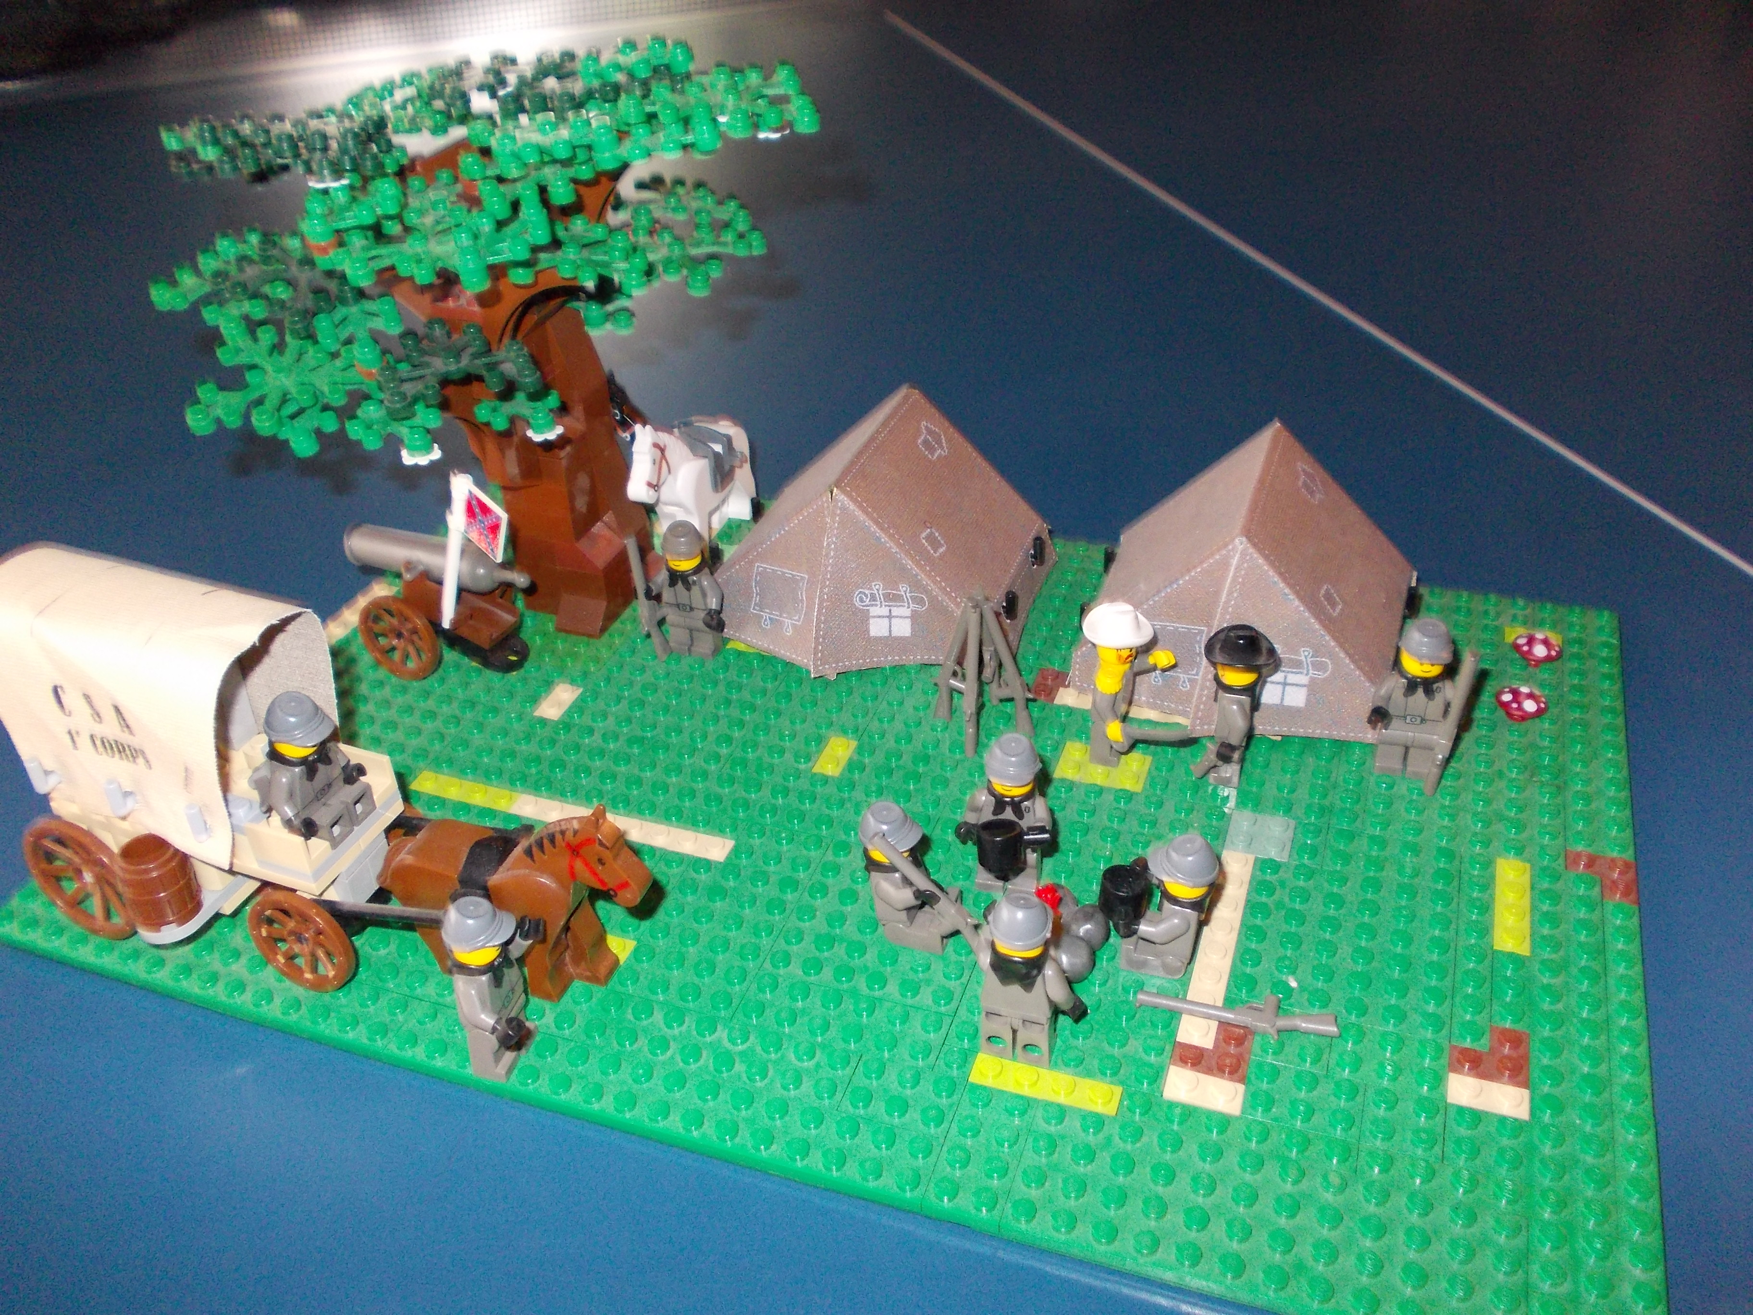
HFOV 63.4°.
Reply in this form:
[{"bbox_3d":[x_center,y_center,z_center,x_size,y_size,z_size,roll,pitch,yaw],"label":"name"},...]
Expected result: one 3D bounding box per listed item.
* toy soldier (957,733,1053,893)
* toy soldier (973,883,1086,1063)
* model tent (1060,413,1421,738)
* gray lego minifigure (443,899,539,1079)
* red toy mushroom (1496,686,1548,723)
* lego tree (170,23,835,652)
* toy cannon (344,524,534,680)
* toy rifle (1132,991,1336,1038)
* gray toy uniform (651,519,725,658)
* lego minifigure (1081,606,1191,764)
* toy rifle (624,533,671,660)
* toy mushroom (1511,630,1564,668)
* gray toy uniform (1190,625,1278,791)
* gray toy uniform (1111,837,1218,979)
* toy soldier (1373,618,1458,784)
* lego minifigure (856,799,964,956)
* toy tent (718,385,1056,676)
[{"bbox_3d":[0.031,0.039,0.339,0.025,0.045,0.018,9,37,18],"label":"toy soldier"},{"bbox_3d":[0.033,0.065,0.298,0.025,0.045,0.018,9,37,18],"label":"toy soldier"},{"bbox_3d":[0.107,-0.024,0.411,0.092,0.058,0.088,10,37,19],"label":"model tent"},{"bbox_3d":[-0.081,0.070,0.305,0.019,0.045,0.025,9,37,18],"label":"gray lego minifigure"},{"bbox_3d":[0.178,0.013,0.392,0.014,0.007,0.014,9,37,18],"label":"red toy mushroom"},{"bbox_3d":[-0.102,-0.089,0.426,0.192,0.168,0.145,9,37,18],"label":"lego tree"},{"bbox_3d":[-0.134,-0.020,0.442,0.067,0.040,0.046,9,37,18],"label":"toy cannon"},{"bbox_3d":[0.079,0.077,0.310,0.043,0.004,0.012,8,36,16],"label":"toy rifle"},{"bbox_3d":[-0.057,-0.019,0.431,0.025,0.044,0.016,9,37,18],"label":"gray toy uniform"},{"bbox_3d":[0.070,0.008,0.376,0.029,0.046,0.026,9,37,18],"label":"lego minifigure"},{"bbox_3d":[-0.068,-0.018,0.429,0.010,0.044,0.004,4,37,22],"label":"toy rifle"},{"bbox_3d":[0.192,-0.002,0.412,0.014,0.007,0.014,9,37,18],"label":"toy mushroom"},{"bbox_3d":[0.094,0.012,0.373,0.019,0.044,0.025,9,37,18],"label":"gray toy uniform"},{"bbox_3d":[0.063,0.053,0.321,0.026,0.035,0.024,9,37,18],"label":"gray toy uniform"},{"bbox_3d":[0.139,0.013,0.367,0.025,0.045,0.016,9,37,18],"label":"toy soldier"},{"bbox_3d":[0.007,0.050,0.335,0.023,0.035,0.023,9,37,18],"label":"lego minifigure"},{"bbox_3d":[-0.001,-0.041,0.445,0.098,0.058,0.088,9,37,18],"label":"toy tent"}]

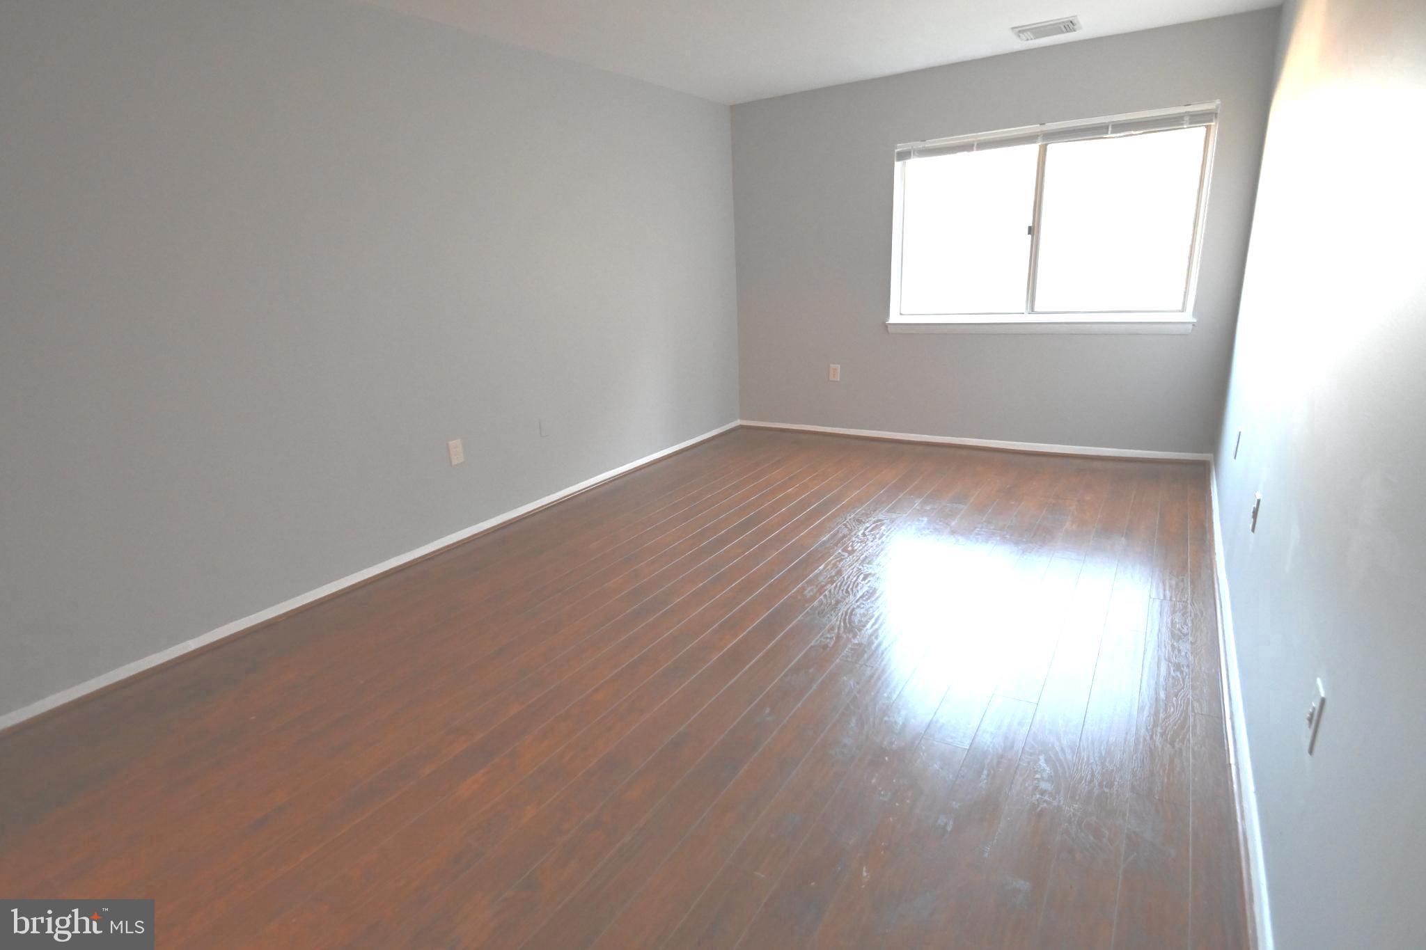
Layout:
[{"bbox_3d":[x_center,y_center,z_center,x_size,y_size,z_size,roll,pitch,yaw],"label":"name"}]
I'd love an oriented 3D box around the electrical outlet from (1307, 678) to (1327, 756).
[{"bbox_3d":[1.050,0.421,1.185,0.016,0.114,0.072,8,20,32],"label":"electrical outlet"}]

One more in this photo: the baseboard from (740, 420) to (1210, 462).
[{"bbox_3d":[1.619,-0.265,4.876,3.249,0.058,0.015,7,20,30],"label":"baseboard"}]

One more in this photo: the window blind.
[{"bbox_3d":[1.956,-2.038,4.037,1.743,0.100,0.045,7,20,30],"label":"window blind"}]

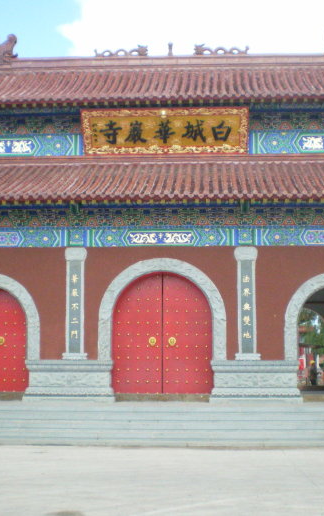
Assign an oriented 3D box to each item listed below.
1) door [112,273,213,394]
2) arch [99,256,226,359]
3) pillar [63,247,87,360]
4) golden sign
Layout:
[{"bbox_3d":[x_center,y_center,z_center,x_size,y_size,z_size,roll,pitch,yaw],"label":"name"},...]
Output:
[{"bbox_3d":[0.005,1.764,17.932,2.424,2.892,0.120,0,-7,3],"label":"door"},{"bbox_3d":[0.005,1.190,17.541,2.987,2.348,0.220,0,-7,3],"label":"arch"},{"bbox_3d":[-1.993,1.057,17.576,0.535,2.622,0.200,0,-7,3],"label":"pillar"},{"bbox_3d":[0.069,-3.269,19.445,4.243,1.199,0.150,0,18,3],"label":"golden sign"}]

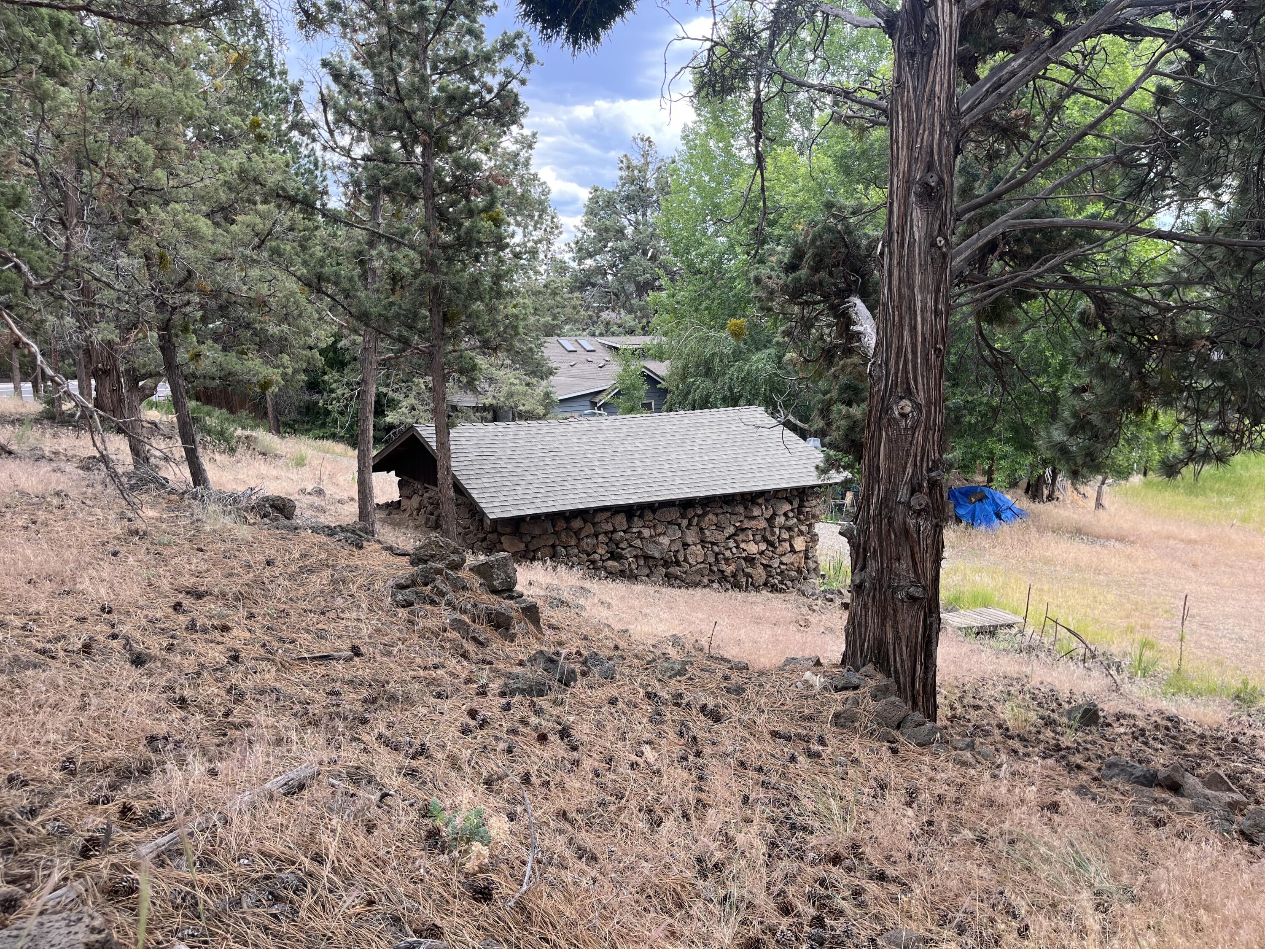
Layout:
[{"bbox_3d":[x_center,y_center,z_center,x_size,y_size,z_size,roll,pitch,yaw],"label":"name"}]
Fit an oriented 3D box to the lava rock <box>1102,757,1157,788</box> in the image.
[{"bbox_3d":[3.244,1.944,6.200,0.330,0.130,0.190,7,11,29],"label":"lava rock"}]

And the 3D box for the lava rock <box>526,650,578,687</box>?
[{"bbox_3d":[-0.606,1.461,7.150,0.370,0.240,0.280,2,9,0],"label":"lava rock"}]

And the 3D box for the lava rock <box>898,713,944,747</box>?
[{"bbox_3d":[1.910,1.697,6.300,0.280,0.140,0.200,5,10,18],"label":"lava rock"}]

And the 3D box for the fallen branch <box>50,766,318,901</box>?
[{"bbox_3d":[-1.497,1.211,3.325,0.100,0.090,1.332,4,-1,14],"label":"fallen branch"}]

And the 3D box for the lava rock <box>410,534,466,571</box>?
[{"bbox_3d":[-2.157,0.868,10.500,0.580,0.360,0.450,2,9,0],"label":"lava rock"}]

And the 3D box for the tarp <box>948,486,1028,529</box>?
[{"bbox_3d":[10.470,0.947,28.000,2.250,1.100,1.700,5,9,21],"label":"tarp"}]

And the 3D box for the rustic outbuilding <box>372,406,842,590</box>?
[{"bbox_3d":[-0.463,0.547,17.863,7.629,3.330,5.256,-5,11,-35],"label":"rustic outbuilding"}]

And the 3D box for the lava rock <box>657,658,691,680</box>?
[{"bbox_3d":[0.282,1.322,6.450,0.210,0.110,0.180,0,10,3],"label":"lava rock"}]

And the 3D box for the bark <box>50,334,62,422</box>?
[{"bbox_3d":[-16.359,-2.738,27.000,0.300,2.500,0.300,-3,10,-31],"label":"bark"}]

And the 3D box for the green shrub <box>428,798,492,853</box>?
[{"bbox_3d":[-0.648,1.315,3.550,0.210,0.130,0.180,0,9,-10],"label":"green shrub"}]

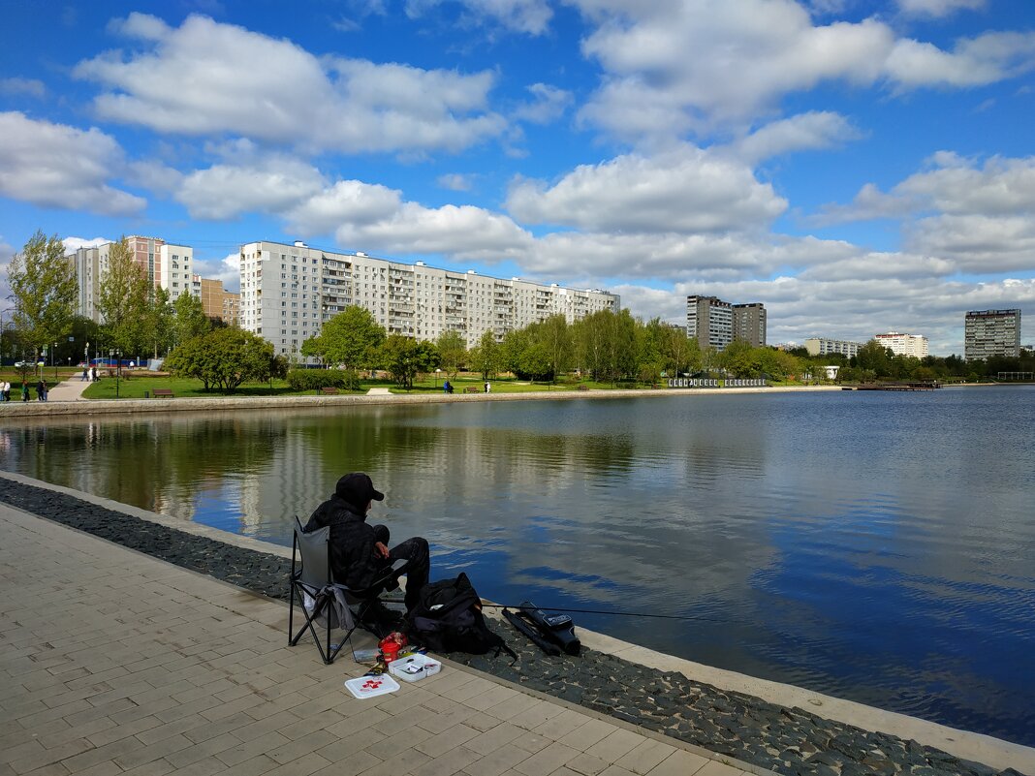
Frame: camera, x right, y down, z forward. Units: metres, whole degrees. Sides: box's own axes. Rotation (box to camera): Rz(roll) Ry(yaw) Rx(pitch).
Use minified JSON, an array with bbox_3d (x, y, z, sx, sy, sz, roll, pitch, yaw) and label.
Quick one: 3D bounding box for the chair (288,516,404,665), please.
[{"bbox_3d":[-1.093,1.204,4.518,0.520,0.800,0.500,-1,1,-44],"label":"chair"}]

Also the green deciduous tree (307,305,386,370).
[{"bbox_3d":[-29.079,-7.825,121.927,13.200,12.686,12.500,0,1,0],"label":"green deciduous tree"}]

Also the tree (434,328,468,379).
[{"bbox_3d":[-12.122,-6.016,132.000,5.883,9.359,5.883,0,1,0],"label":"tree"}]

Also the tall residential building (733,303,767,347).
[{"bbox_3d":[167.900,-38.042,533.264,31.000,46.000,14.500,0,1,42],"label":"tall residential building"}]

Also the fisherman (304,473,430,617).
[{"bbox_3d":[-0.930,1.073,4.663,0.770,1.060,0.560,-1,1,-43],"label":"fisherman"}]

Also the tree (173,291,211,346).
[{"bbox_3d":[-85.305,-15.487,188.000,9.901,19.803,9.901,0,1,0],"label":"tree"}]

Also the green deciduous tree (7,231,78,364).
[{"bbox_3d":[-68.226,-12.170,102.882,10.200,20.725,9.500,0,1,0],"label":"green deciduous tree"}]

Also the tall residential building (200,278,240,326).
[{"bbox_3d":[-134.082,-26.290,324.750,30.000,39.000,28.000,-1,1,-43],"label":"tall residential building"}]

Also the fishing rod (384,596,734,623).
[{"bbox_3d":[0.255,1.546,5.000,2.390,0.025,0.025,3,1,2],"label":"fishing rod"}]

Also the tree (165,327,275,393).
[{"bbox_3d":[-32.285,-2.975,77.974,11.800,7.110,10.500,0,1,0],"label":"tree"}]

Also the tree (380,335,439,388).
[{"bbox_3d":[-15.739,-3.828,105.000,8.650,7.657,8.217,0,1,0],"label":"tree"}]

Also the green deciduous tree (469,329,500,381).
[{"bbox_3d":[-6.153,-6.290,135.943,6.200,9.458,6.000,0,1,0],"label":"green deciduous tree"}]

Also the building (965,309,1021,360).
[{"bbox_3d":[361.000,-34.755,545.196,31.000,46.000,14.500,0,1,42],"label":"building"}]

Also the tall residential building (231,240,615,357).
[{"bbox_3d":[-17.100,-25.376,282.973,14.000,38.000,186.000,0,1,42],"label":"tall residential building"}]

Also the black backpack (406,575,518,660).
[{"bbox_3d":[-0.382,1.373,4.463,0.500,0.410,0.400,0,1,24],"label":"black backpack"}]

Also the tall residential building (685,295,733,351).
[{"bbox_3d":[132.800,-37.626,489.166,15.500,46.000,31.000,0,1,42],"label":"tall residential building"}]

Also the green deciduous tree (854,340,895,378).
[{"bbox_3d":[144.315,-11.552,289.898,15.000,16.057,14.000,0,1,0],"label":"green deciduous tree"}]

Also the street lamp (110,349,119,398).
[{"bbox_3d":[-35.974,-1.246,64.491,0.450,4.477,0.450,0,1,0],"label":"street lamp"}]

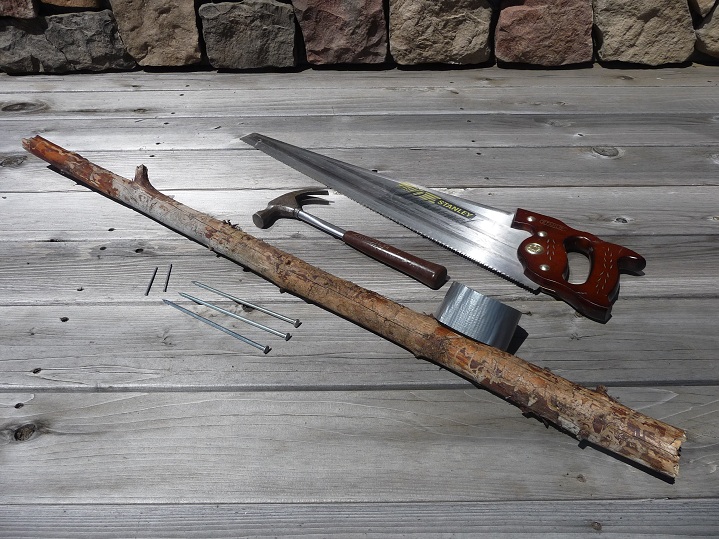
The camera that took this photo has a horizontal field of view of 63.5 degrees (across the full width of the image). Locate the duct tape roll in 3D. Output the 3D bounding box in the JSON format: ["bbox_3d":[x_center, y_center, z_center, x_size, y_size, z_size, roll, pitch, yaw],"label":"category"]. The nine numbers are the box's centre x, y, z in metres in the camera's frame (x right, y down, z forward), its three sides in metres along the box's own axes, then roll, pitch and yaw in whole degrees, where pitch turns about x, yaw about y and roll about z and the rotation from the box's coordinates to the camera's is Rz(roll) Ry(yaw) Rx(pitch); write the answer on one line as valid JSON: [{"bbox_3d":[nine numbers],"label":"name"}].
[{"bbox_3d":[0.142,0.055,0.690,0.090,0.048,0.090,24,3,-2],"label":"duct tape roll"}]

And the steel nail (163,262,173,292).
[{"bbox_3d":[-0.268,0.012,0.817,0.004,0.004,0.061,-4,40,-4],"label":"steel nail"}]

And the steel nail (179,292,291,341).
[{"bbox_3d":[-0.167,0.058,0.758,0.182,0.011,0.011,18,44,23],"label":"steel nail"}]

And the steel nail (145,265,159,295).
[{"bbox_3d":[-0.289,0.016,0.811,0.004,0.004,0.061,-1,40,-1],"label":"steel nail"}]

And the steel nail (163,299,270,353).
[{"bbox_3d":[-0.188,0.070,0.745,0.181,0.011,0.011,20,44,25],"label":"steel nail"}]

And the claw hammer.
[{"bbox_3d":[-0.007,-0.050,0.868,0.314,0.029,0.123,27,47,28],"label":"claw hammer"}]

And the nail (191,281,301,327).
[{"bbox_3d":[-0.156,0.043,0.776,0.178,0.011,0.011,19,44,23],"label":"nail"}]

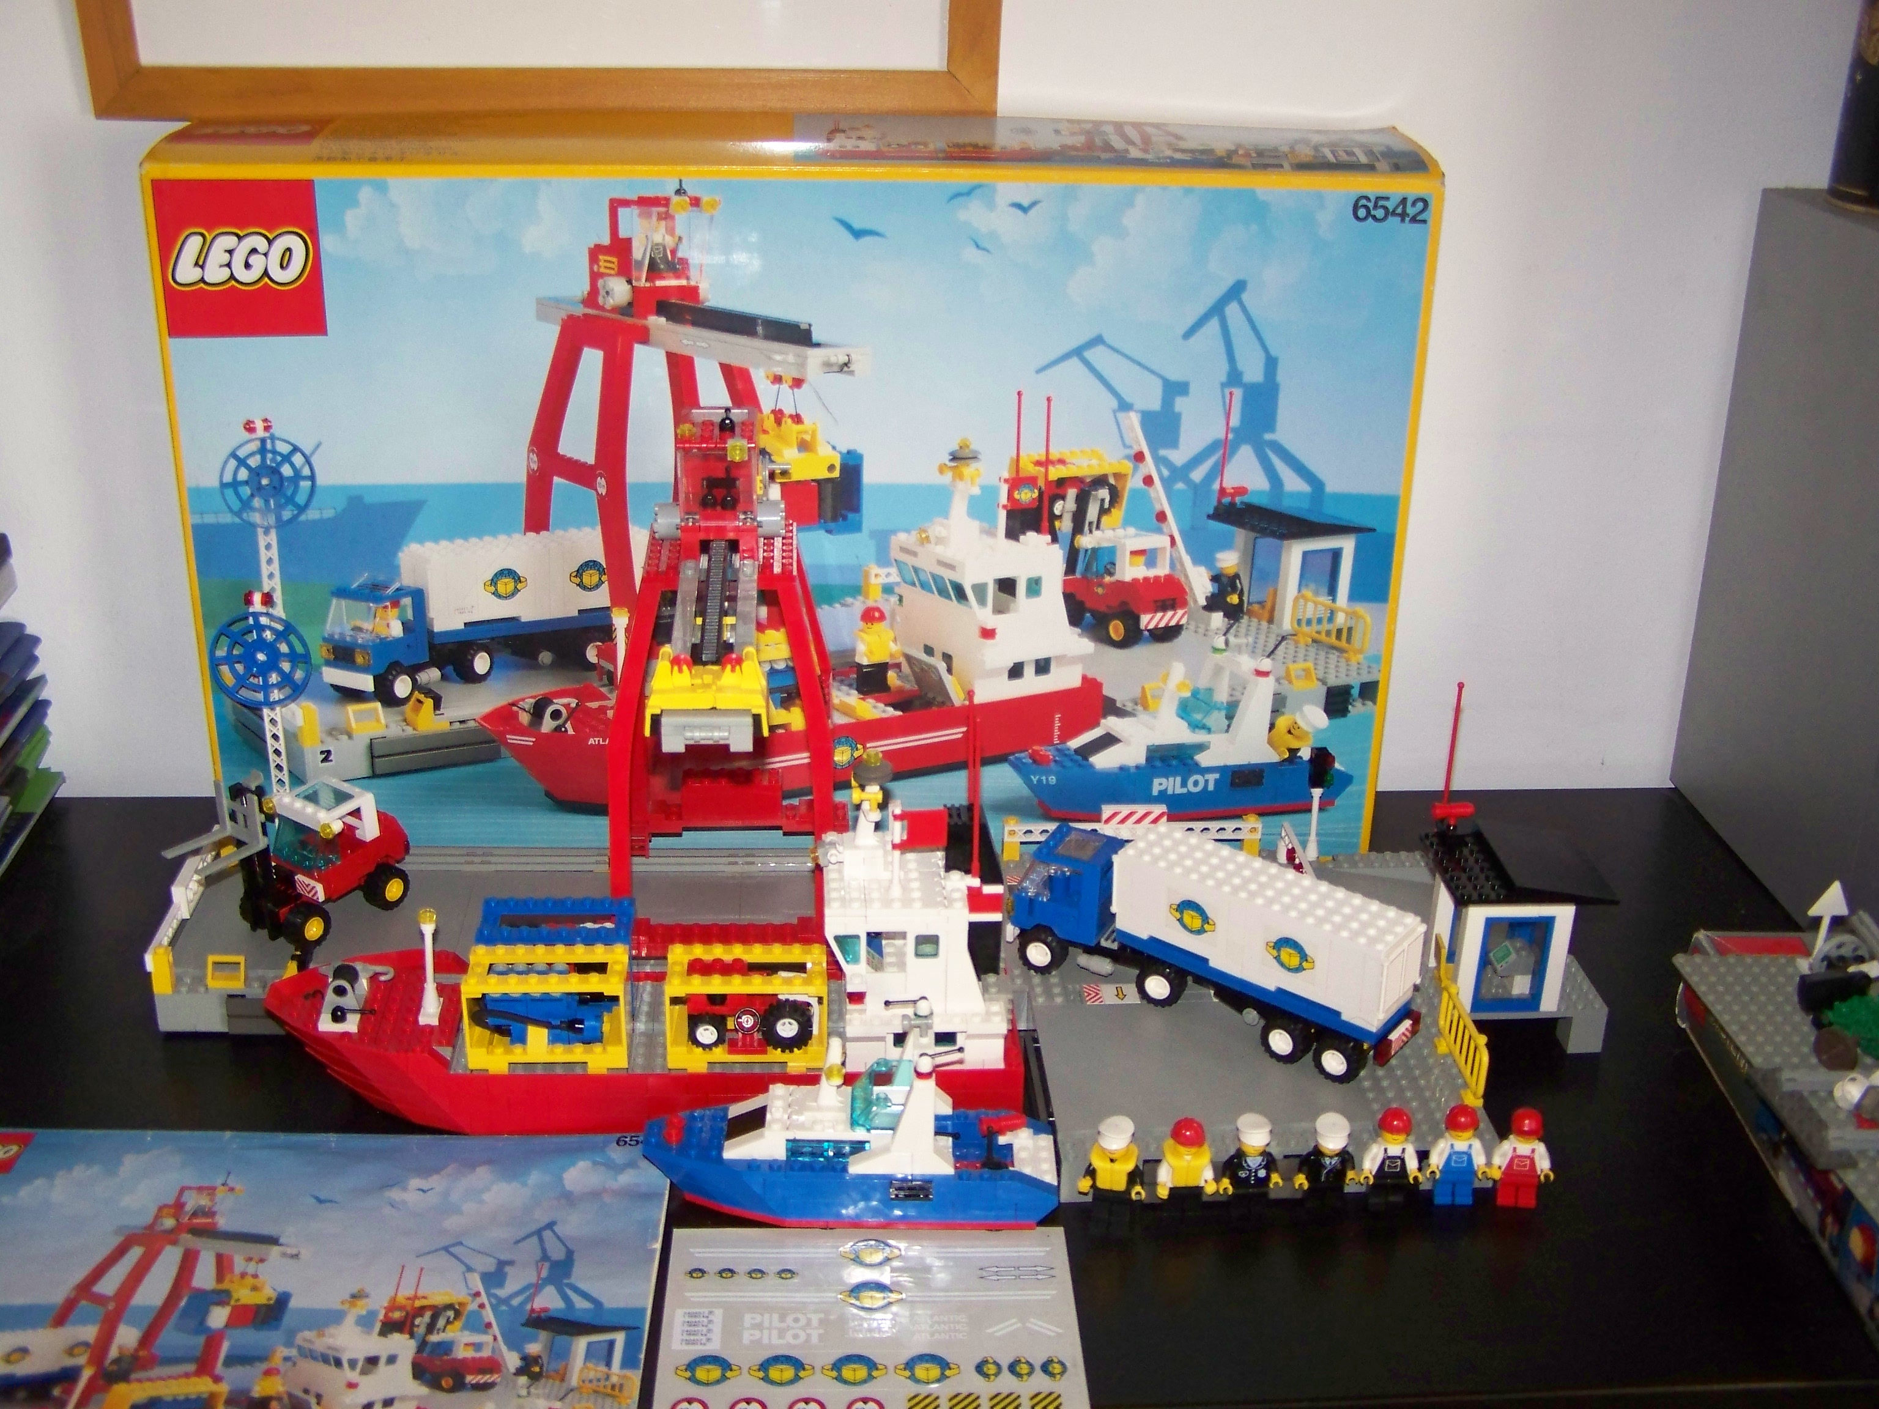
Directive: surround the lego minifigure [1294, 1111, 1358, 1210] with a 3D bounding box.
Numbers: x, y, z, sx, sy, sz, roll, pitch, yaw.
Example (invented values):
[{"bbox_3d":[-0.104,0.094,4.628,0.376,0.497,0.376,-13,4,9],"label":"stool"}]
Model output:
[{"bbox_3d":[0.150,0.174,0.793,0.025,0.042,0.015,5,25,10],"label":"lego minifigure"}]

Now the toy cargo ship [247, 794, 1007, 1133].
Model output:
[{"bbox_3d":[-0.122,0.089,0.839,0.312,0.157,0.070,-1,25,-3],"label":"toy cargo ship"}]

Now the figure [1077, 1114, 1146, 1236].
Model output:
[{"bbox_3d":[0.066,0.178,0.785,0.025,0.042,0.016,2,25,4],"label":"figure"}]

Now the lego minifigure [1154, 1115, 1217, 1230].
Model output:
[{"bbox_3d":[0.095,0.177,0.789,0.024,0.042,0.016,3,25,6],"label":"lego minifigure"}]

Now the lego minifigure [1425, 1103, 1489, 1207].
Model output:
[{"bbox_3d":[0.201,0.172,0.798,0.024,0.042,0.015,6,26,13],"label":"lego minifigure"}]

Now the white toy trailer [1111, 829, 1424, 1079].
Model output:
[{"bbox_3d":[0.137,0.106,0.871,0.135,0.066,0.038,19,31,35],"label":"white toy trailer"}]

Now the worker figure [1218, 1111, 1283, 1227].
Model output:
[{"bbox_3d":[0.121,0.176,0.790,0.024,0.042,0.015,4,25,8],"label":"worker figure"}]

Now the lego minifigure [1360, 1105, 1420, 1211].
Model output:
[{"bbox_3d":[0.175,0.173,0.796,0.023,0.042,0.015,5,26,11],"label":"lego minifigure"}]

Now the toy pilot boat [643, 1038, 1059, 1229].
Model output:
[{"bbox_3d":[-0.034,0.156,0.793,0.160,0.076,0.049,1,25,2],"label":"toy pilot boat"}]

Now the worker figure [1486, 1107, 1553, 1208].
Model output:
[{"bbox_3d":[0.226,0.172,0.799,0.024,0.042,0.015,7,26,14],"label":"worker figure"}]

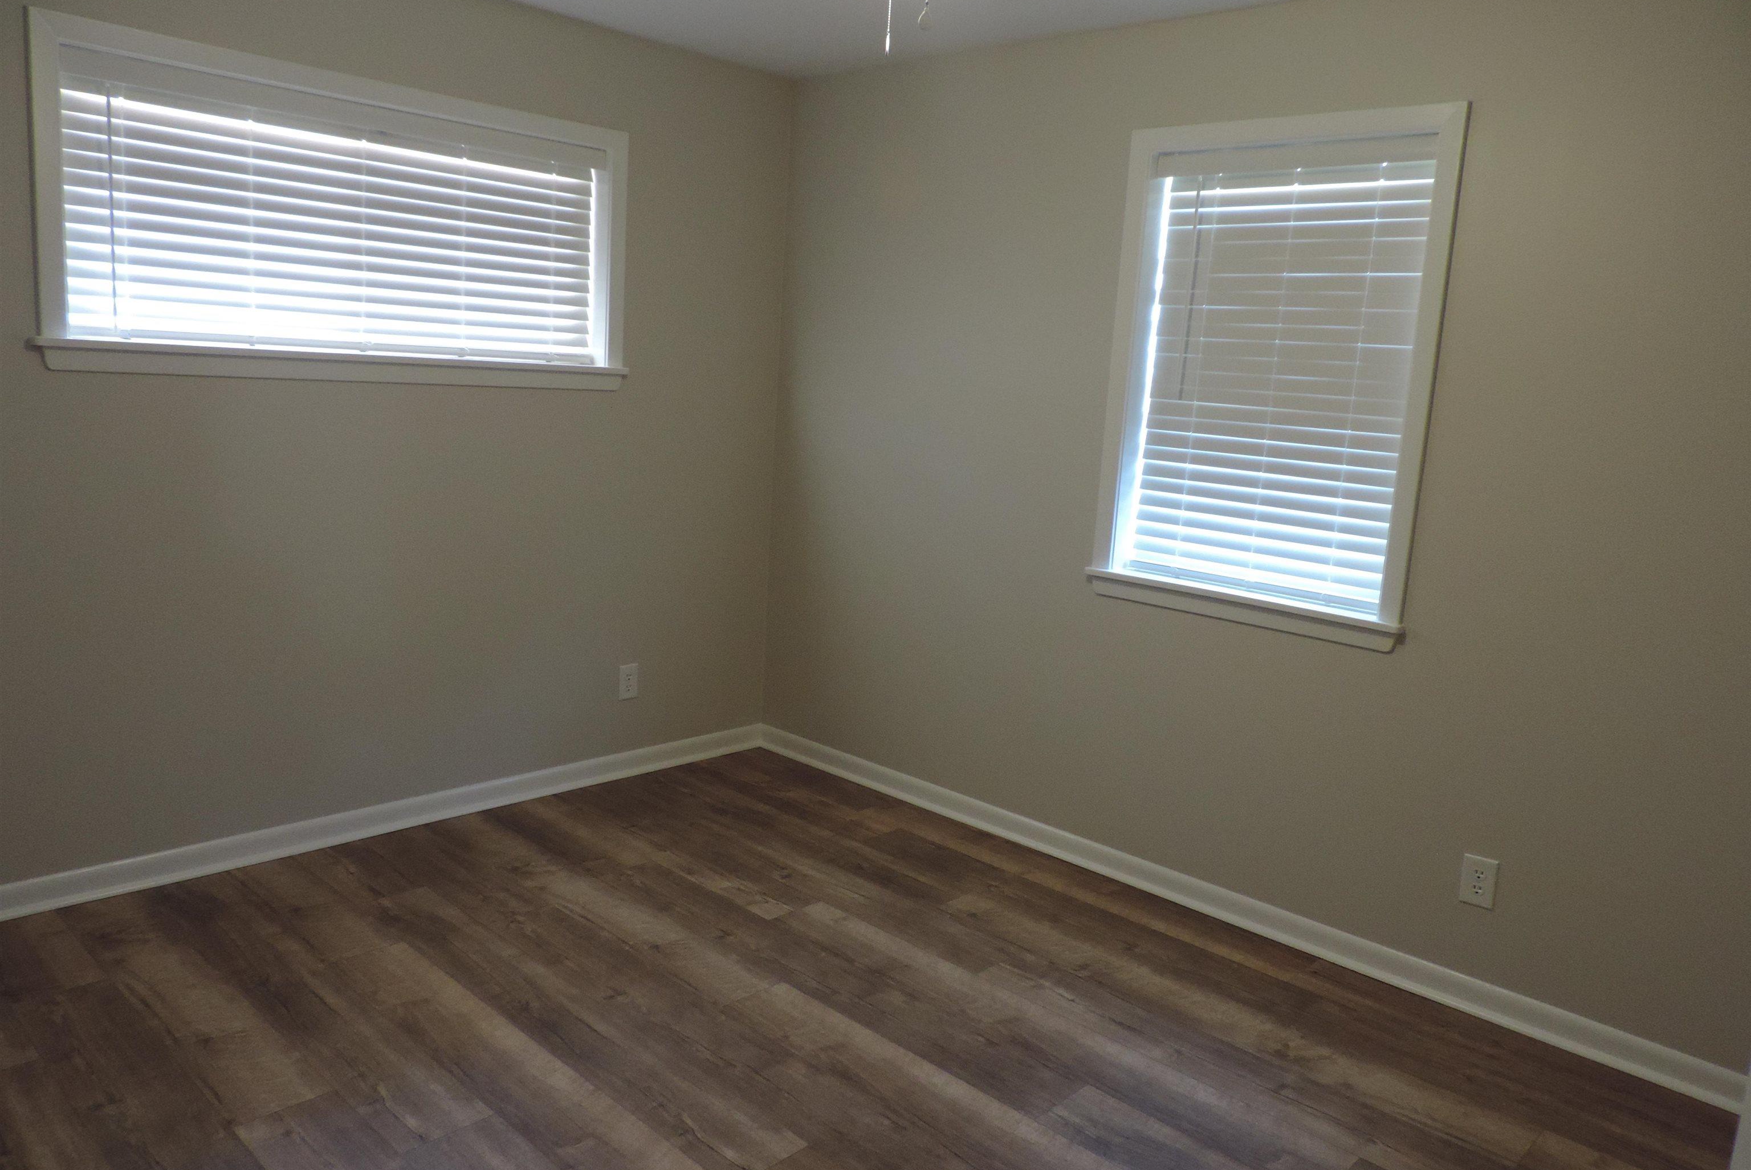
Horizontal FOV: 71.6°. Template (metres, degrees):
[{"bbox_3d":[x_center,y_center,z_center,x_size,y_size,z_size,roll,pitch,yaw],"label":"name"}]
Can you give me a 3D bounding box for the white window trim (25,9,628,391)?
[{"bbox_3d":[-1.362,-0.964,3.330,0.100,0.800,1.610,13,13,42],"label":"white window trim"}]

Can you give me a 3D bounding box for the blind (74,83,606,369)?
[{"bbox_3d":[-1.383,-0.943,3.335,0.060,0.620,1.450,13,13,42],"label":"blind"}]

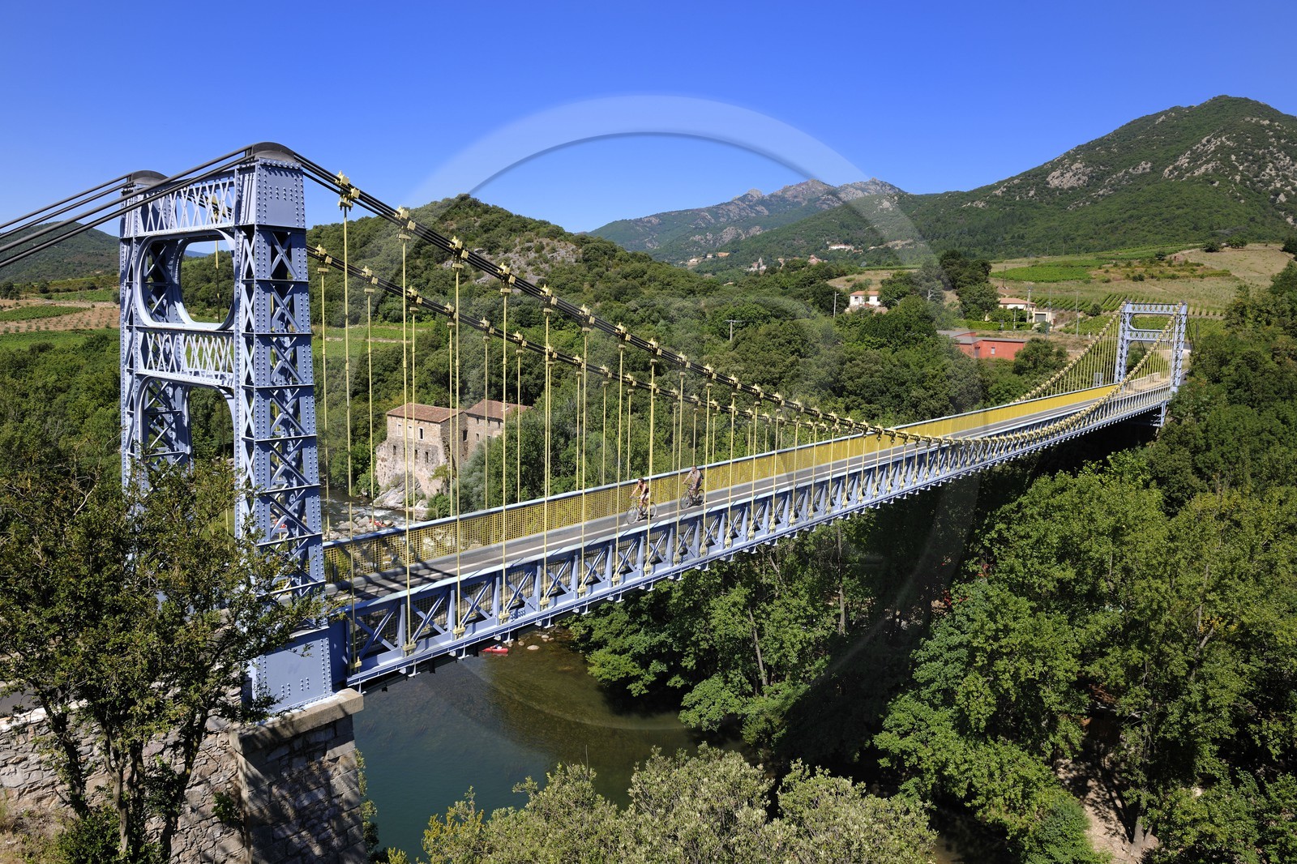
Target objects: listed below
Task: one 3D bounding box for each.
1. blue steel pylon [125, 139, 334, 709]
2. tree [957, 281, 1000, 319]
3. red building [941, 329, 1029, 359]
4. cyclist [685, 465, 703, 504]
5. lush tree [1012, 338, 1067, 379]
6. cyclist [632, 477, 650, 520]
[{"bbox_3d":[-9.588,-0.242,18.975,6.628,11.146,1.651,8,10,39],"label":"blue steel pylon"},{"bbox_3d":[77.464,-30.801,203.000,10.000,9.300,9.500,4,8,20],"label":"tree"},{"bbox_3d":[61.218,-15.828,158.000,14.500,5.200,9.000,3,8,12],"label":"red building"},{"bbox_3d":[1.873,2.174,35.339,0.520,1.580,0.800,8,10,39],"label":"cyclist"},{"bbox_3d":[64.258,-12.236,142.000,8.800,6.600,8.000,5,8,24],"label":"lush tree"},{"bbox_3d":[-0.265,2.507,32.300,0.520,1.550,0.850,8,10,39],"label":"cyclist"}]

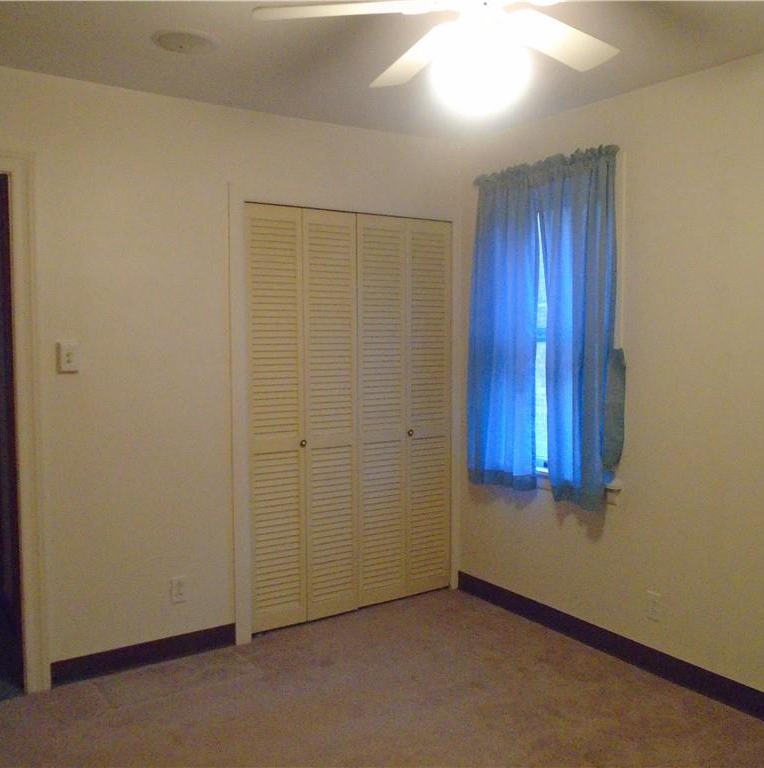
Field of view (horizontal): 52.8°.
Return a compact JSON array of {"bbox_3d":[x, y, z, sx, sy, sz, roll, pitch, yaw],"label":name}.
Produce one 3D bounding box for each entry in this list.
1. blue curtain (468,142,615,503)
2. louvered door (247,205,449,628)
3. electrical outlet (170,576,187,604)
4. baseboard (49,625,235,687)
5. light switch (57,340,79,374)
[{"bbox_3d":[0.727,-0.253,3.660,0.100,1.550,0.925,-3,5,-34],"label":"blue curtain"},{"bbox_3d":[-0.123,0.160,3.876,1.195,2.000,0.035,-3,5,-34],"label":"louvered door"},{"bbox_3d":[-0.889,0.904,3.387,0.072,0.117,0.010,-3,5,-34],"label":"electrical outlet"},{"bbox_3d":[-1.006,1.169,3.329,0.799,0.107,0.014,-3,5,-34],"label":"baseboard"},{"bbox_3d":[-1.246,-0.106,3.063,0.072,0.118,0.015,-3,5,-34],"label":"light switch"}]

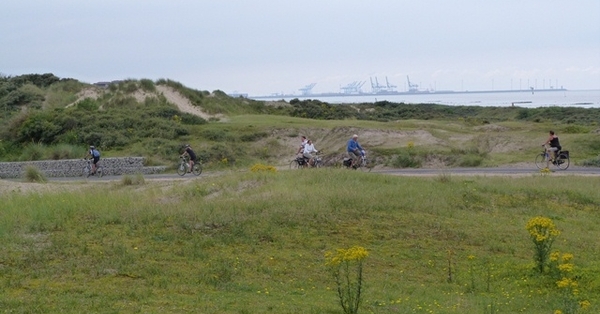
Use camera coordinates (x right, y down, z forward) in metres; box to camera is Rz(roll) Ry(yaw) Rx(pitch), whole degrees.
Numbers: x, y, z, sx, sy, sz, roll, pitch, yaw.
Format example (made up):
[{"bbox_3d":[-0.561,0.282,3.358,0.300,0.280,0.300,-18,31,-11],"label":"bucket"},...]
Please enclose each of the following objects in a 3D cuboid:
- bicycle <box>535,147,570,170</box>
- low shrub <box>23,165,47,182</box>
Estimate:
[{"bbox_3d":[11.217,0.053,61.500,1.800,1.100,0.600,1,3,40],"label":"bicycle"},{"bbox_3d":[-13.736,0.857,72.000,1.150,0.900,1.100,-1,3,0],"label":"low shrub"}]

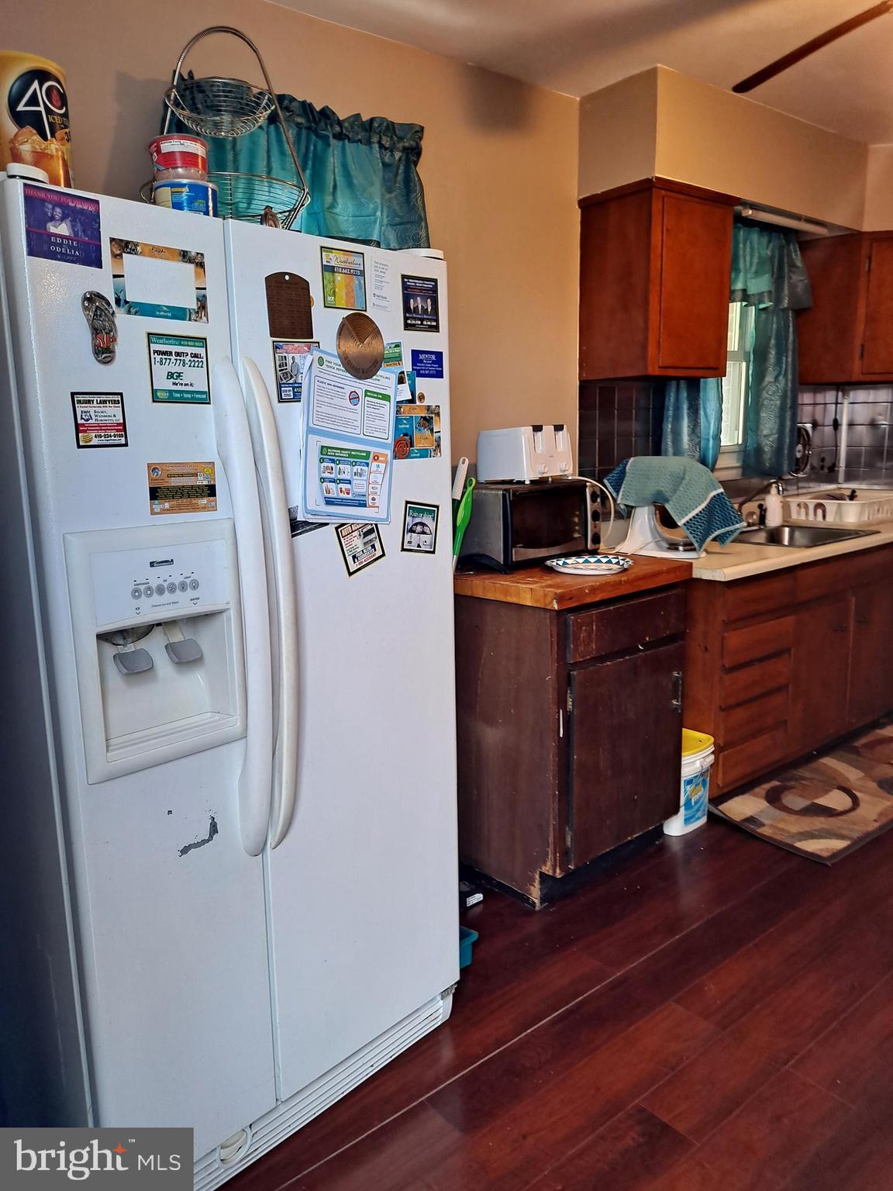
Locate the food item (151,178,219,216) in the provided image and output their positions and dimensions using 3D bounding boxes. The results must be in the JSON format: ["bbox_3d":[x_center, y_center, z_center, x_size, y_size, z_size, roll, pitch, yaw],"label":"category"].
[{"bbox_3d":[-0.417,-0.615,1.380,0.097,0.078,0.097,10,16,43],"label":"food item"}]

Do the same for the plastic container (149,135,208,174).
[{"bbox_3d":[-0.422,-0.681,1.362,0.087,0.062,0.087,10,16,43],"label":"plastic container"}]

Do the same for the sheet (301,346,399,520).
[{"bbox_3d":[-0.169,-0.280,1.552,0.009,0.282,0.212,10,8,43],"label":"sheet"}]

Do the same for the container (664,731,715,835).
[{"bbox_3d":[0.794,0.642,2.939,0.210,0.298,0.180,-10,15,-39],"label":"container"}]

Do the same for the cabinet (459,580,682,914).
[{"bbox_3d":[0.323,0.389,2.745,0.585,0.890,0.630,-10,15,-39],"label":"cabinet"}]

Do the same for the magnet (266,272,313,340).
[{"bbox_3d":[-0.259,-0.478,1.420,0.008,0.107,0.093,10,16,43],"label":"magnet"}]

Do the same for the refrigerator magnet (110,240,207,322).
[{"bbox_3d":[-0.416,-0.457,1.257,0.006,0.102,0.152,10,16,43],"label":"refrigerator magnet"}]

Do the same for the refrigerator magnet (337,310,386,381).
[{"bbox_3d":[-0.153,-0.446,1.538,0.008,0.119,0.119,10,16,43],"label":"refrigerator magnet"}]

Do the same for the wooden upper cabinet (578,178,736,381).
[{"bbox_3d":[0.743,-1.097,3.101,0.465,0.620,0.325,-10,15,-39],"label":"wooden upper cabinet"}]

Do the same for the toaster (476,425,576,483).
[{"bbox_3d":[0.255,-0.470,2.830,0.220,0.175,0.275,10,16,42],"label":"toaster"}]

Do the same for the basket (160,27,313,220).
[{"bbox_3d":[-0.402,-0.829,1.593,0.290,0.410,0.300,10,16,43],"label":"basket"}]

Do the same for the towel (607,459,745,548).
[{"bbox_3d":[0.789,-0.334,3.006,0.220,0.290,0.400,-10,15,-39],"label":"towel"}]

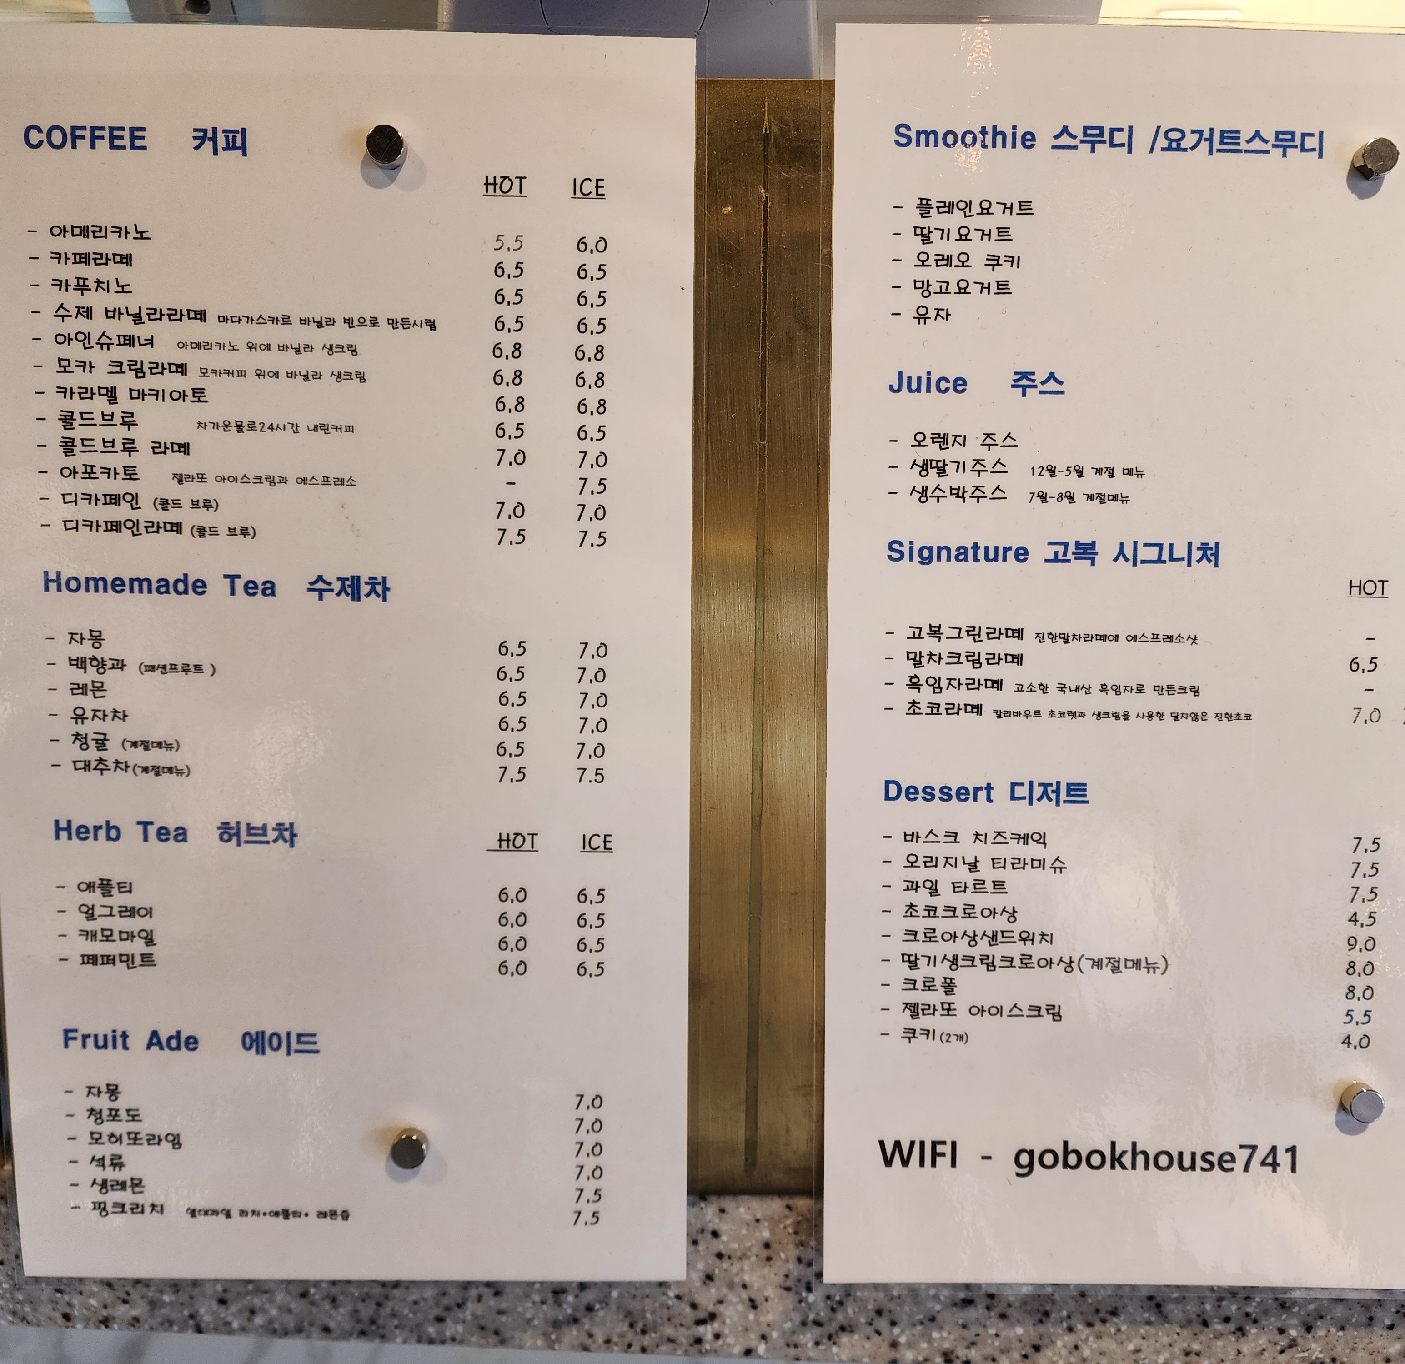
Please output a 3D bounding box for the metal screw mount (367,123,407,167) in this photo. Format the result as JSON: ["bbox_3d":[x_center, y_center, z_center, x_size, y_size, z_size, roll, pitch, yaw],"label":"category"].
[{"bbox_3d":[-0.085,-0.144,0.326,0.010,0.010,0.005,1,6,-1],"label":"metal screw mount"}]

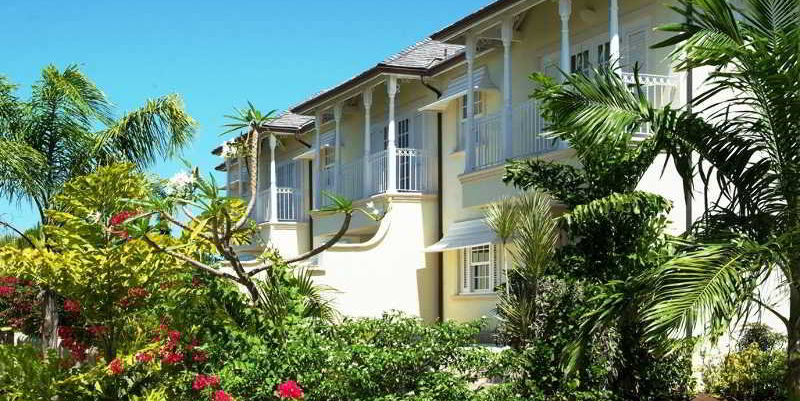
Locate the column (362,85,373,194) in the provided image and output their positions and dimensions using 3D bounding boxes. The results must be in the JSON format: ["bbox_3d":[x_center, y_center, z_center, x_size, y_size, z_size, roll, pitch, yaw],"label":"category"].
[{"bbox_3d":[-0.748,-1.364,27.615,0.180,2.675,0.180,2,-6,-22],"label":"column"}]

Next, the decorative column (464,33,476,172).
[{"bbox_3d":[1.335,-1.831,22.534,0.180,2.675,0.180,2,-6,-22],"label":"decorative column"}]

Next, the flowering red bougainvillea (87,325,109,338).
[{"bbox_3d":[-3.593,1.556,14.000,0.260,0.145,0.180,0,-5,0],"label":"flowering red bougainvillea"}]

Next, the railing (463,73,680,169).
[{"bbox_3d":[2.756,-1.139,20.332,1.230,1.091,5.564,2,-6,-22],"label":"railing"}]

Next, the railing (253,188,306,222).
[{"bbox_3d":[-3.669,0.222,36.452,1.100,1.020,1.700,2,-6,-22],"label":"railing"}]

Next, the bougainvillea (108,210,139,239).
[{"bbox_3d":[-2.697,0.234,11.500,0.290,0.290,0.220,0,-5,0],"label":"bougainvillea"}]

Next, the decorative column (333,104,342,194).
[{"bbox_3d":[-1.591,-1.190,30.222,0.170,2.700,0.170,2,-6,-22],"label":"decorative column"}]

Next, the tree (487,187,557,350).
[{"bbox_3d":[1.992,1.154,19.477,1.050,2.620,1.080,0,-5,0],"label":"tree"}]

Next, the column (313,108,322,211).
[{"bbox_3d":[-2.222,-1.044,31.739,0.170,2.700,0.170,2,-6,-22],"label":"column"}]

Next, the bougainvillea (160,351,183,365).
[{"bbox_3d":[-2.481,1.716,12.800,0.240,0.155,0.200,1,-5,-11],"label":"bougainvillea"}]

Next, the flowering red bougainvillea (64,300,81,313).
[{"bbox_3d":[-4.167,1.349,15.000,0.200,0.180,0.170,0,-5,0],"label":"flowering red bougainvillea"}]

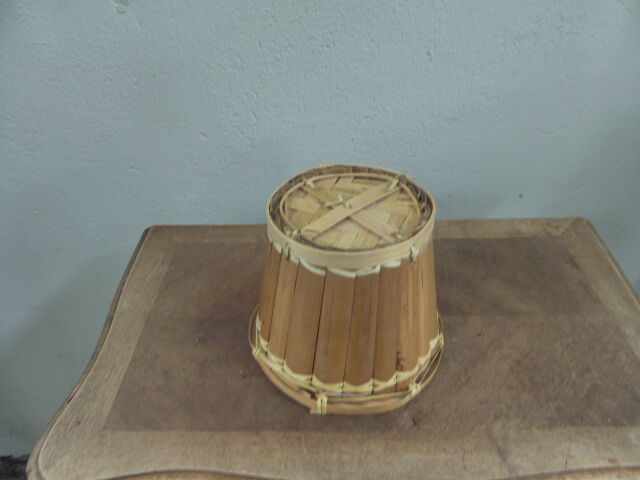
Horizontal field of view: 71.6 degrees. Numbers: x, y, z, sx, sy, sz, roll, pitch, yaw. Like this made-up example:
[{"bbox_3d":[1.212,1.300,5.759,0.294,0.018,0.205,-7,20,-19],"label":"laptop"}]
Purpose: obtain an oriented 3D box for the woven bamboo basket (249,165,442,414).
[{"bbox_3d":[0.033,0.034,0.473,0.226,0.174,0.224,1,36,0],"label":"woven bamboo basket"}]

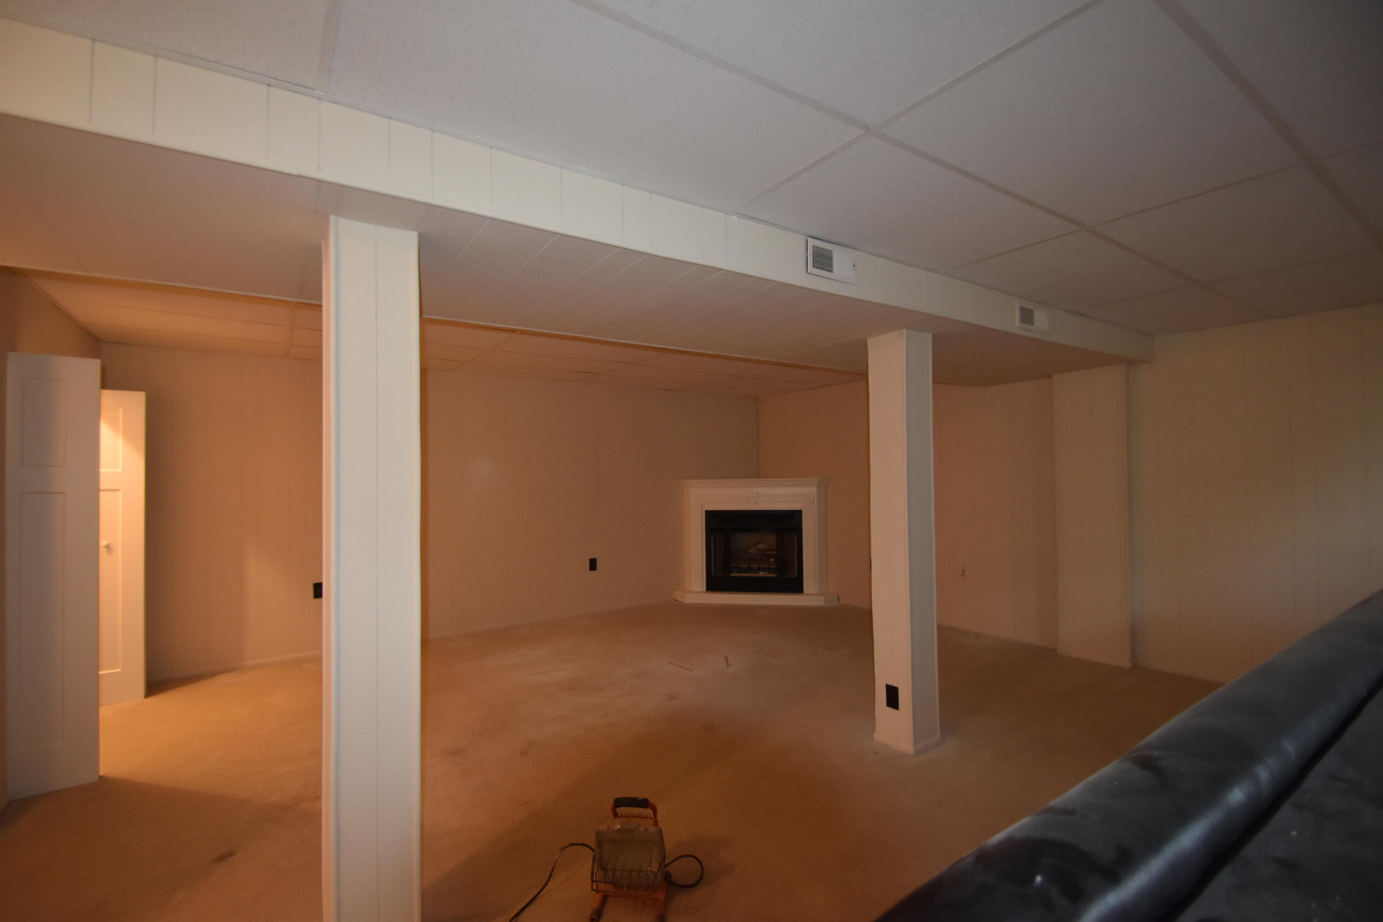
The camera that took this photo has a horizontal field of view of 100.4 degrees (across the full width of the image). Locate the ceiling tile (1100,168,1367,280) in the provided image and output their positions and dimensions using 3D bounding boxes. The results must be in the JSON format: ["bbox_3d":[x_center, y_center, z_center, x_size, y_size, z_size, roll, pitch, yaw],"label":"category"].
[{"bbox_3d":[2.204,-0.894,2.292,1.190,0.022,0.565,0,-1,-33],"label":"ceiling tile"}]

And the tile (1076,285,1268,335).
[{"bbox_3d":[2.898,-0.886,3.443,1.180,0.022,0.550,0,-1,-33],"label":"tile"}]

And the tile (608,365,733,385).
[{"bbox_3d":[-0.139,-0.826,5.546,1.190,0.022,0.580,0,-1,-33],"label":"tile"}]

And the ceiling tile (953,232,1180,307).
[{"bbox_3d":[1.867,-0.888,2.753,1.190,0.022,0.535,0,-1,-33],"label":"ceiling tile"}]

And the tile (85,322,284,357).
[{"bbox_3d":[-3.424,-0.827,3.996,1.030,0.022,0.560,0,-1,-33],"label":"tile"}]

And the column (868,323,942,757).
[{"bbox_3d":[1.143,0.423,3.089,0.240,2.170,0.255,0,-1,-33],"label":"column"}]

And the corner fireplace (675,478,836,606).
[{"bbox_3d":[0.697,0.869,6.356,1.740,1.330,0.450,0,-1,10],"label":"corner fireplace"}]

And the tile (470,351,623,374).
[{"bbox_3d":[-1.167,-0.830,4.834,1.190,0.022,0.575,0,-1,-33],"label":"tile"}]

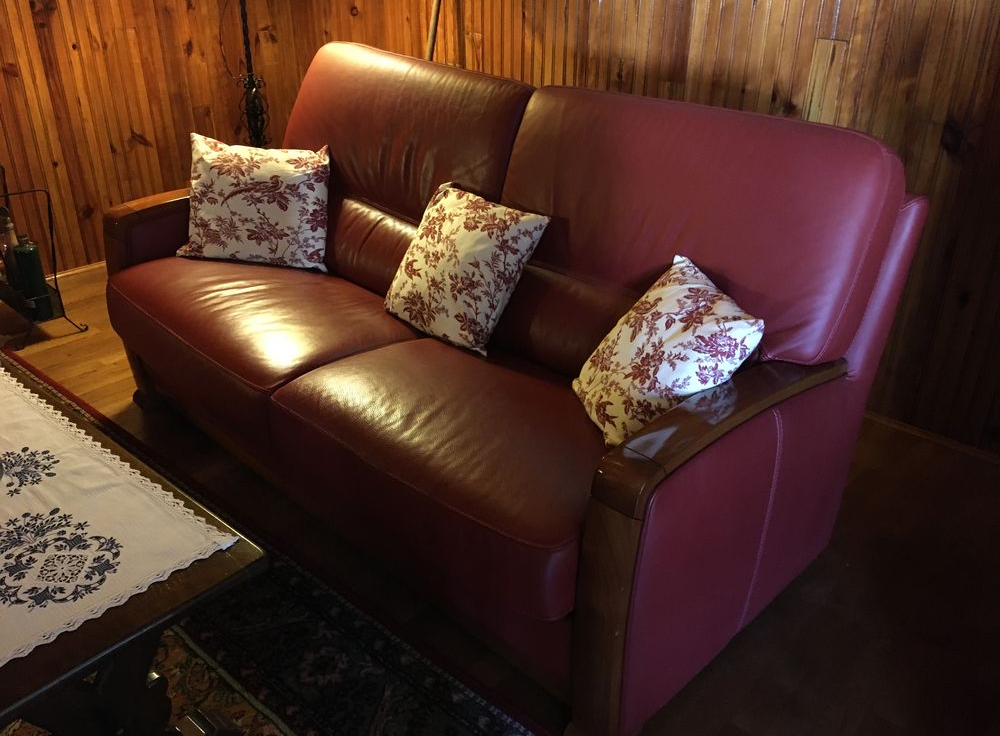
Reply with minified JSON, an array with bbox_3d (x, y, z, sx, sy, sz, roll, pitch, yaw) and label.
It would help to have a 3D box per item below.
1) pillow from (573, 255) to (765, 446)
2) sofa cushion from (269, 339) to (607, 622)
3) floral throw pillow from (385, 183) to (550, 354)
[{"bbox_3d":[0.303,-0.036,1.672,0.375,0.140,0.370,-44,23,10],"label":"pillow"},{"bbox_3d":[-0.012,0.136,1.753,0.853,0.203,0.557,24,35,39],"label":"sofa cushion"},{"bbox_3d":[-0.090,-0.256,2.071,0.370,0.370,0.130,25,0,36],"label":"floral throw pillow"}]

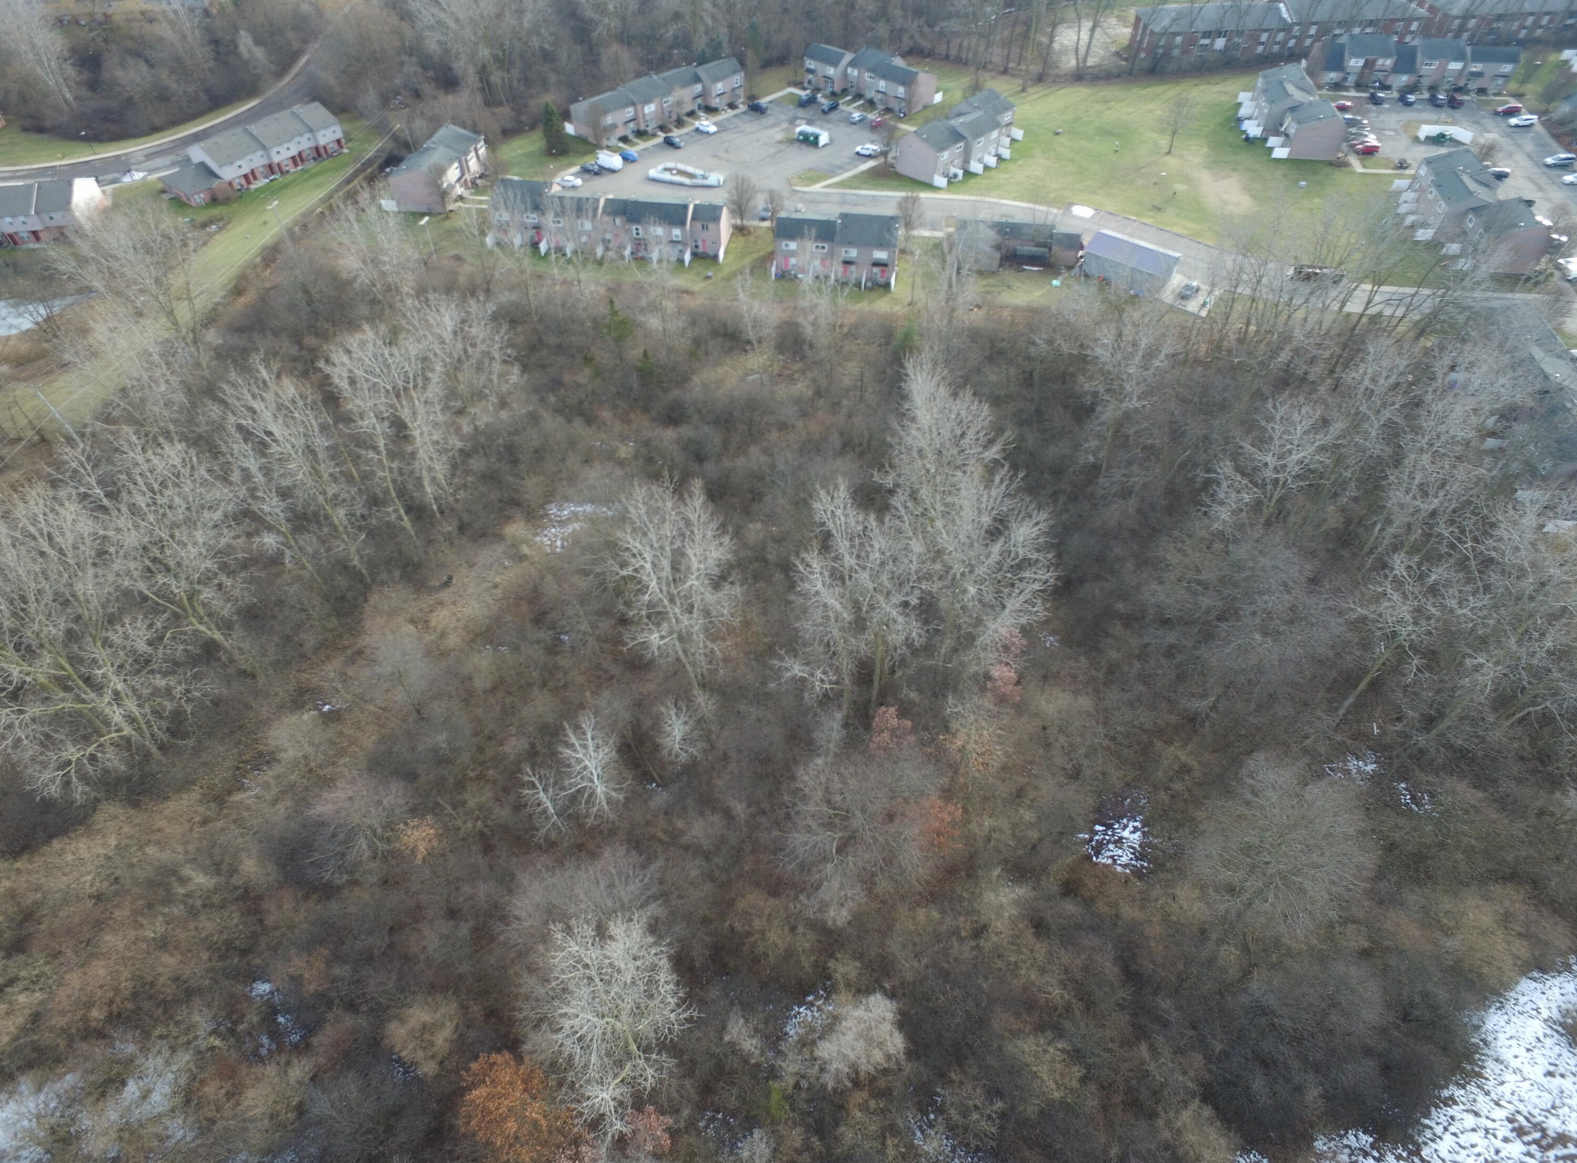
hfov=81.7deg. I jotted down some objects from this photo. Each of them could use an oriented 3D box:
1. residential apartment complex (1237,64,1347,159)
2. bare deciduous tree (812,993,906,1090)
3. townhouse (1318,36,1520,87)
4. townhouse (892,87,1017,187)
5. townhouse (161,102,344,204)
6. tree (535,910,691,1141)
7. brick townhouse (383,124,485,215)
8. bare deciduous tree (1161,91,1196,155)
[{"bbox_3d":[95.850,-90.170,173.300,13.000,7.600,27.800,7,48,7],"label":"residential apartment complex"},{"bbox_3d":[4.770,31.640,62.680,6.600,5.500,6.100,0,46,0],"label":"bare deciduous tree"},{"bbox_3d":[128.630,-107.070,187.820,37.500,7.600,10.800,5,47,5],"label":"townhouse"},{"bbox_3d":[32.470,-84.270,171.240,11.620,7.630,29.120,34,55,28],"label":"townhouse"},{"bbox_3d":[-98.890,-79.200,167.420,11.690,7.770,32.200,26,52,23],"label":"townhouse"},{"bbox_3d":[-10.850,28.550,58.500,9.400,16.000,12.200,0,46,0],"label":"tree"},{"bbox_3d":[-61.860,-73.490,161.750,9.730,7.630,19.670,6,47,6],"label":"brick townhouse"},{"bbox_3d":[72.070,-84.890,169.240,5.800,10.900,5.800,0,46,0],"label":"bare deciduous tree"}]

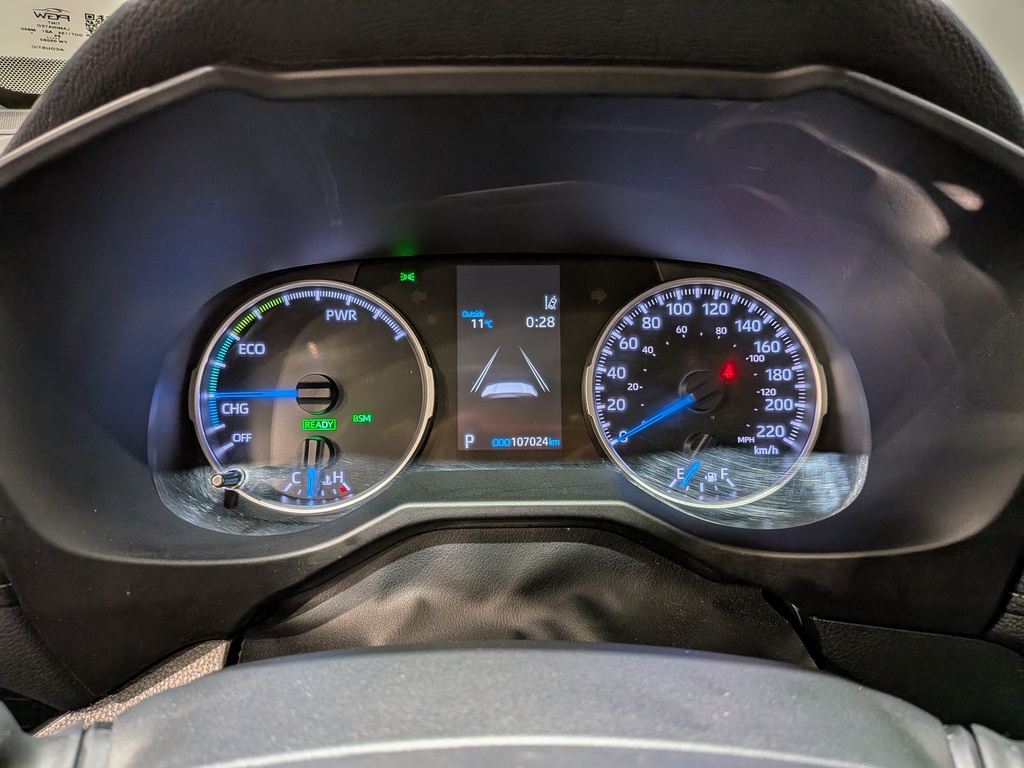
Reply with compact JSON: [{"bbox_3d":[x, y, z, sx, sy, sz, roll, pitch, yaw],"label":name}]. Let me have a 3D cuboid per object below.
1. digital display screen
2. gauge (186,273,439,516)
[{"bbox_3d":[-0.001,-0.013,0.359,0.053,0.093,0.010,-1,-2,0],"label":"digital display screen"},{"bbox_3d":[-0.099,0.006,0.352,0.119,0.115,0.020,-1,-2,0],"label":"gauge"}]

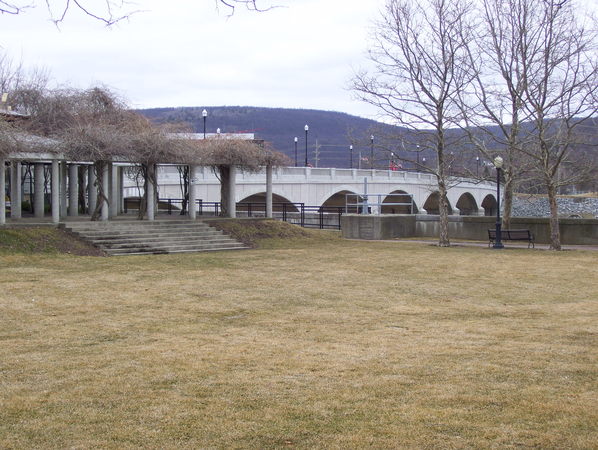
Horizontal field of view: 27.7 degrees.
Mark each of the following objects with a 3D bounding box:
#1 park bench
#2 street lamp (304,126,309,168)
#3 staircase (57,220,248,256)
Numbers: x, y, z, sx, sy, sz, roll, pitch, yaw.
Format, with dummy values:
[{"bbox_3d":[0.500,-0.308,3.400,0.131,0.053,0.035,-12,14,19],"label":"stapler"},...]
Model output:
[{"bbox_3d":[9.079,0.599,51.800,1.830,0.800,0.620,1,1,34],"label":"park bench"},{"bbox_3d":[0.773,-7.840,120.000,0.420,4.200,0.420,0,1,17],"label":"street lamp"},{"bbox_3d":[-5.480,0.479,48.070,2.636,1.168,8.112,1,1,35],"label":"staircase"}]

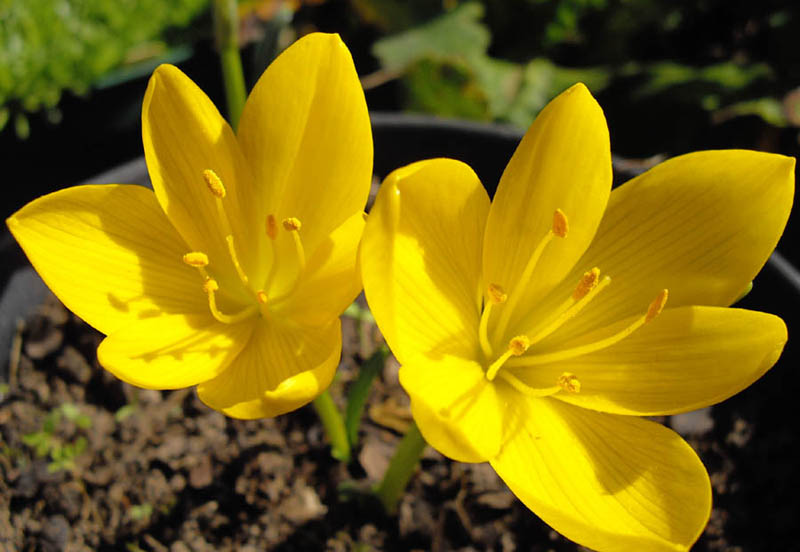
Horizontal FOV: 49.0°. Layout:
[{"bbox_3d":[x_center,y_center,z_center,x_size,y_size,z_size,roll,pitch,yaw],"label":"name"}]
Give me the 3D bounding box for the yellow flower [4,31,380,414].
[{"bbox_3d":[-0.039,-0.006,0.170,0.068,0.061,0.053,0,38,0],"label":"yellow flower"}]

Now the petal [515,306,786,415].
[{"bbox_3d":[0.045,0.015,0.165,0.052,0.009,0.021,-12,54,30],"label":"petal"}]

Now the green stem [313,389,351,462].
[{"bbox_3d":[-0.017,0.038,0.219,0.006,0.025,0.006,-11,35,4],"label":"green stem"}]

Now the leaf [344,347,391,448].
[{"bbox_3d":[-0.008,0.030,0.217,0.007,0.034,0.004,22,34,5],"label":"leaf"}]

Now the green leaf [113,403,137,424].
[{"bbox_3d":[-0.074,0.037,0.238,0.006,0.004,0.005,0,38,0],"label":"green leaf"}]

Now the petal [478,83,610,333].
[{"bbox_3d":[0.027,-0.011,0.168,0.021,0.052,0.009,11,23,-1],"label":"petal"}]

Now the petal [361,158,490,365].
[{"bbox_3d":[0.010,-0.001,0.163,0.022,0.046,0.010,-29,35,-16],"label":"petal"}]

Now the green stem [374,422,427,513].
[{"bbox_3d":[0.001,0.045,0.206,0.006,0.033,0.006,15,36,-5],"label":"green stem"}]

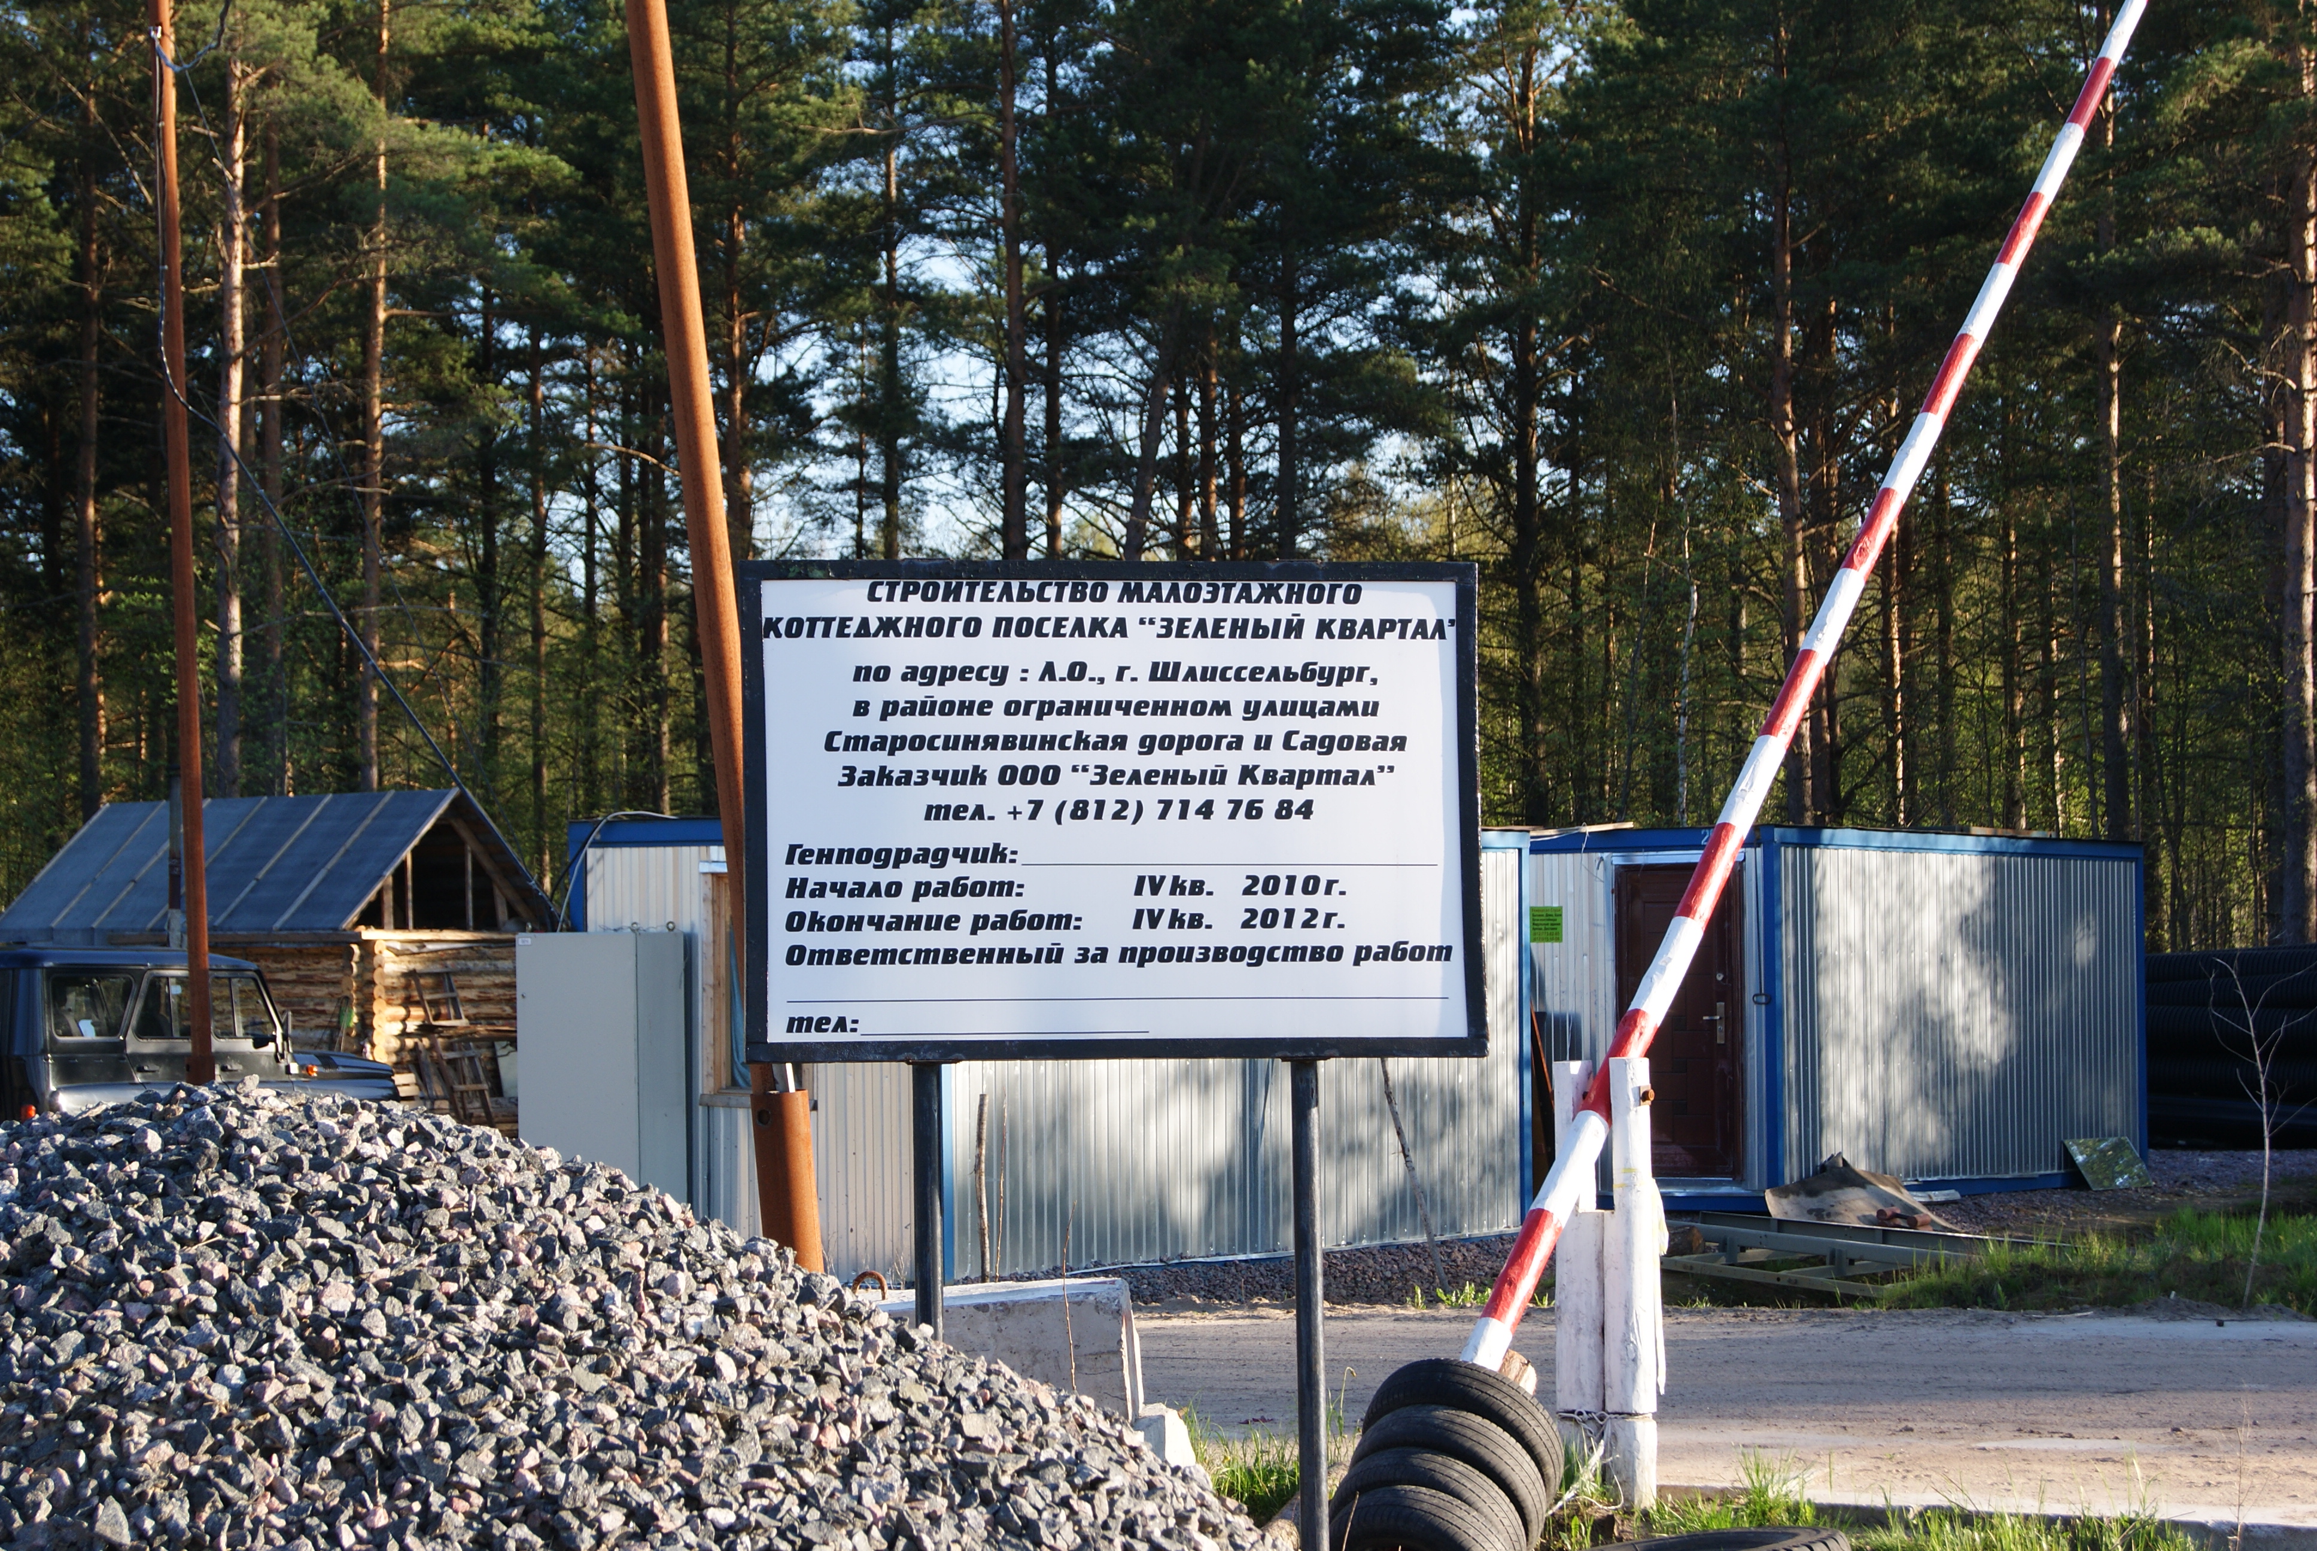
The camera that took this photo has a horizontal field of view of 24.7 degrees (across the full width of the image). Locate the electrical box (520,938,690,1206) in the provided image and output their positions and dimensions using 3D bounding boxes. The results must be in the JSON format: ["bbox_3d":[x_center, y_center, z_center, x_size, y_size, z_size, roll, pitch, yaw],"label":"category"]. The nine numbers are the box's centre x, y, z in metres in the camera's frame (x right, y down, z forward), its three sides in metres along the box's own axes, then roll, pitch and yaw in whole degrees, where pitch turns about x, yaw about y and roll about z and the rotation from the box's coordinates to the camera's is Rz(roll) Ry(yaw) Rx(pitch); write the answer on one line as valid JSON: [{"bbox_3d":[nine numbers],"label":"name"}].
[{"bbox_3d":[-2.918,1.752,27.626,0.810,1.850,0.395,-2,-2,34],"label":"electrical box"}]

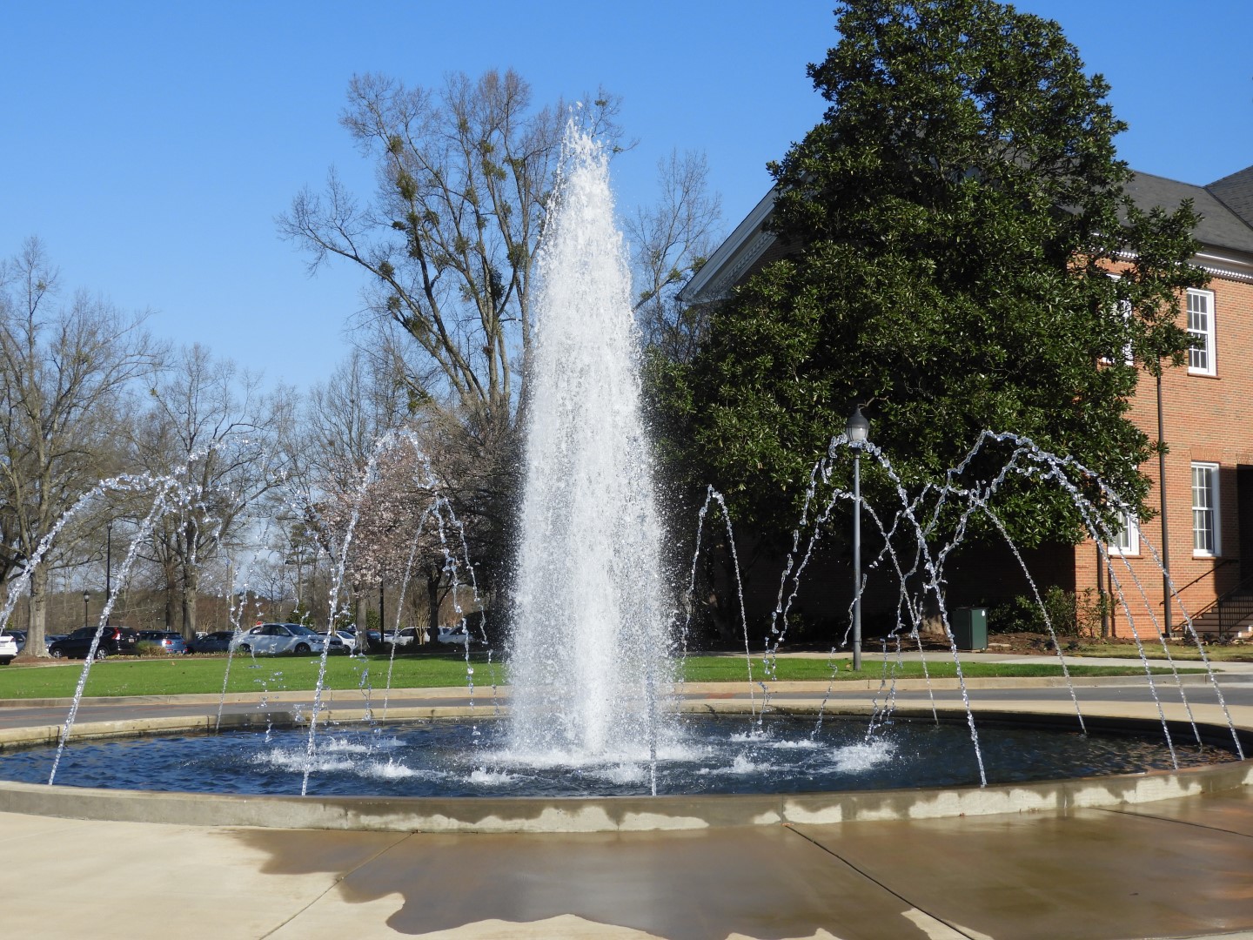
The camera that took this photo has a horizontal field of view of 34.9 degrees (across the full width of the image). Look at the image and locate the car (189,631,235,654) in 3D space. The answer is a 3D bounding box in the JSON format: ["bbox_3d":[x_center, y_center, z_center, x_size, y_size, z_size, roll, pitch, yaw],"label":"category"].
[{"bbox_3d":[-21.135,9.324,106.000,4.700,1.450,1.820,-3,-5,33],"label":"car"}]

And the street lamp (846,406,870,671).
[{"bbox_3d":[4.559,1.350,39.200,0.450,5.200,0.450,-1,-4,7],"label":"street lamp"}]

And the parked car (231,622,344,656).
[{"bbox_3d":[-13.900,7.004,81.000,4.750,1.460,1.820,-3,-5,35],"label":"parked car"}]

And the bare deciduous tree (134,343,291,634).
[{"bbox_3d":[-23.351,1.781,112.000,9.000,17.600,9.000,0,-4,-12],"label":"bare deciduous tree"}]

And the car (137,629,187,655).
[{"bbox_3d":[-24.430,8.964,101.500,4.300,1.450,1.800,-3,-5,33],"label":"car"}]

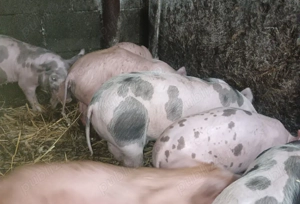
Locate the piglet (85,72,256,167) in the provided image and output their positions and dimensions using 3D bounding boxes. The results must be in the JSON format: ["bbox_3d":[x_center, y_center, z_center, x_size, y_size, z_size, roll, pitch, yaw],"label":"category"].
[{"bbox_3d":[0.133,0.071,1.288,0.756,0.404,0.226,-7,26,-20],"label":"piglet"}]

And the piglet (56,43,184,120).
[{"bbox_3d":[-0.044,-0.084,1.630,0.735,0.399,0.221,-12,27,-28],"label":"piglet"}]

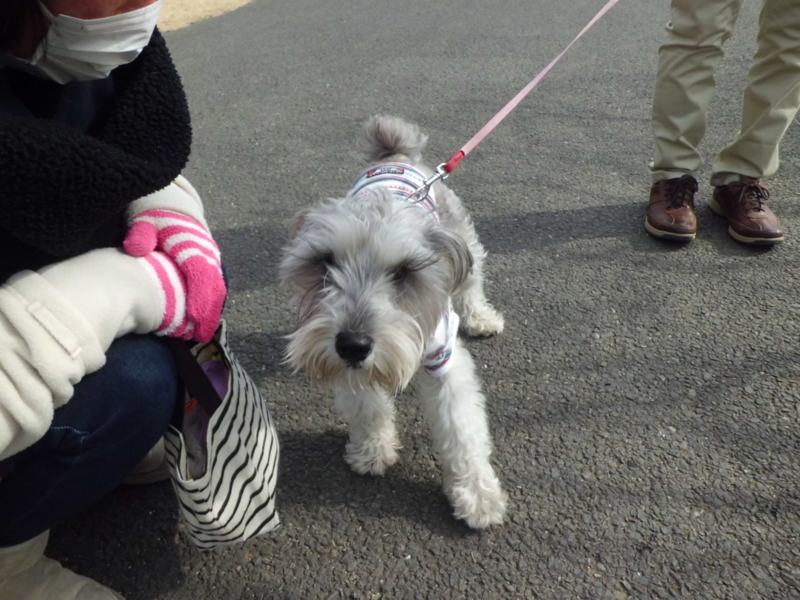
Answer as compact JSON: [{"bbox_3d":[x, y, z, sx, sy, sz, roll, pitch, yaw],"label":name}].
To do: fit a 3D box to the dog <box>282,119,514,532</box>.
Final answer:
[{"bbox_3d":[0.025,-0.012,0.875,0.250,0.420,0.550,4,33,6],"label":"dog"}]

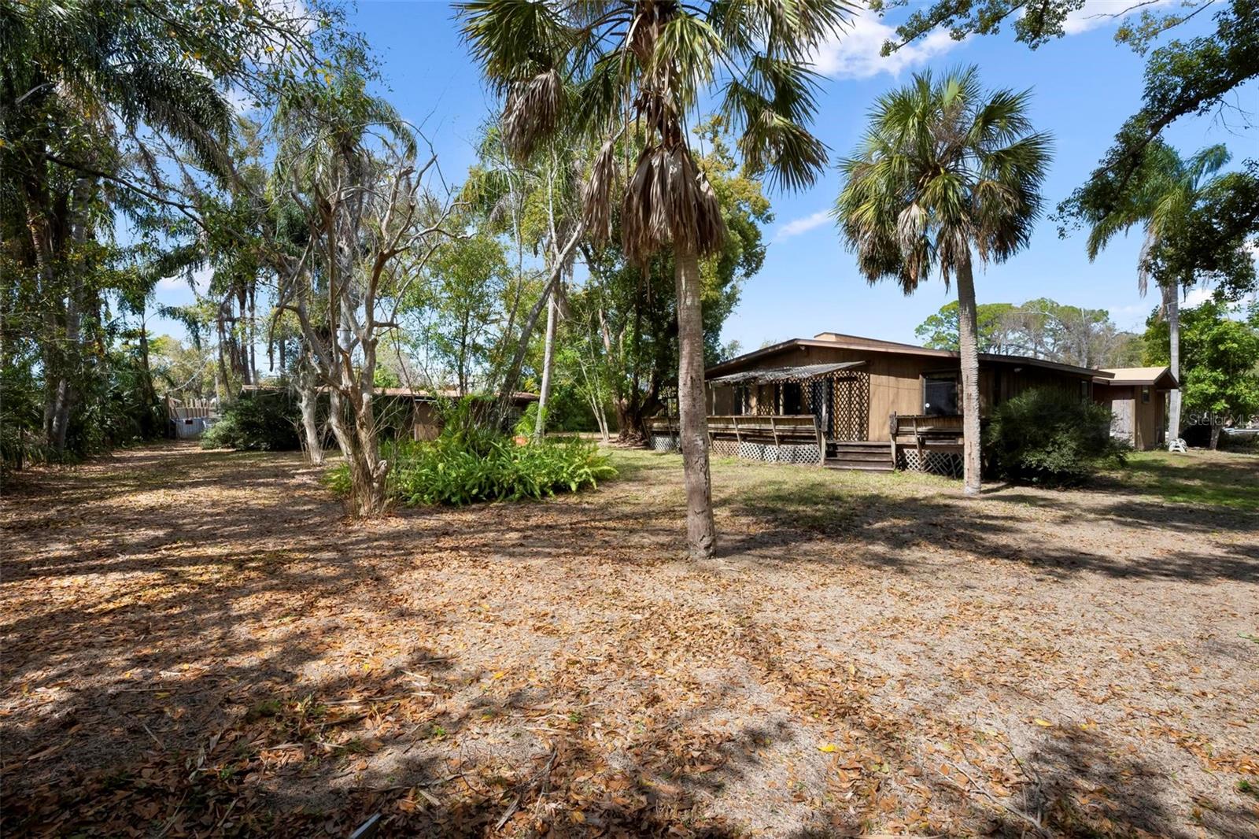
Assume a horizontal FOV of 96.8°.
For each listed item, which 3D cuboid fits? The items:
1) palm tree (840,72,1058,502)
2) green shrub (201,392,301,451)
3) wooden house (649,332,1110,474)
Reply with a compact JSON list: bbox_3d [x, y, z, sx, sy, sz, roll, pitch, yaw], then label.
[{"bbox_3d":[6.400,-2.850,11.400,3.950,8.600,3.950,0,0,29],"label":"palm tree"},{"bbox_3d":[-17.800,0.030,26.300,3.900,2.650,3.300,0,0,-34],"label":"green shrub"},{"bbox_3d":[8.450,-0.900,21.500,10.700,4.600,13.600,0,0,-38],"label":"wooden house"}]

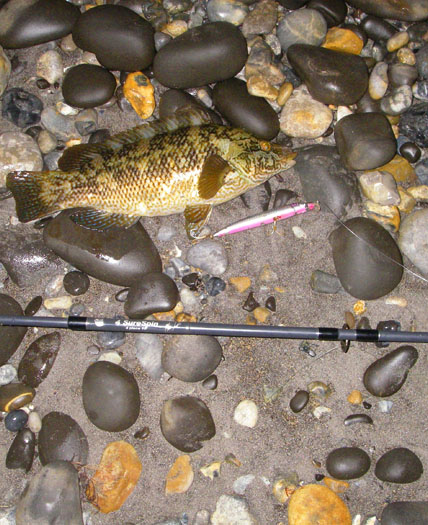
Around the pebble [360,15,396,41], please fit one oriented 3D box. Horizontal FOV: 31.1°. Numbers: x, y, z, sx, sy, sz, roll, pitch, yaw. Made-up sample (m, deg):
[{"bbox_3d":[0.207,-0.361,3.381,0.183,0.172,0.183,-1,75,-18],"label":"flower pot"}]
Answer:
[{"bbox_3d":[0.208,-0.294,0.968,0.032,0.025,0.043,-43,78,-12],"label":"pebble"}]

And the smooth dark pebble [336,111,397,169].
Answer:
[{"bbox_3d":[0.176,-0.141,0.888,0.069,0.048,0.070,-10,78,-2],"label":"smooth dark pebble"}]

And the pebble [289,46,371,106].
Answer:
[{"bbox_3d":[0.135,-0.228,0.931,0.103,0.051,0.074,21,82,3],"label":"pebble"}]

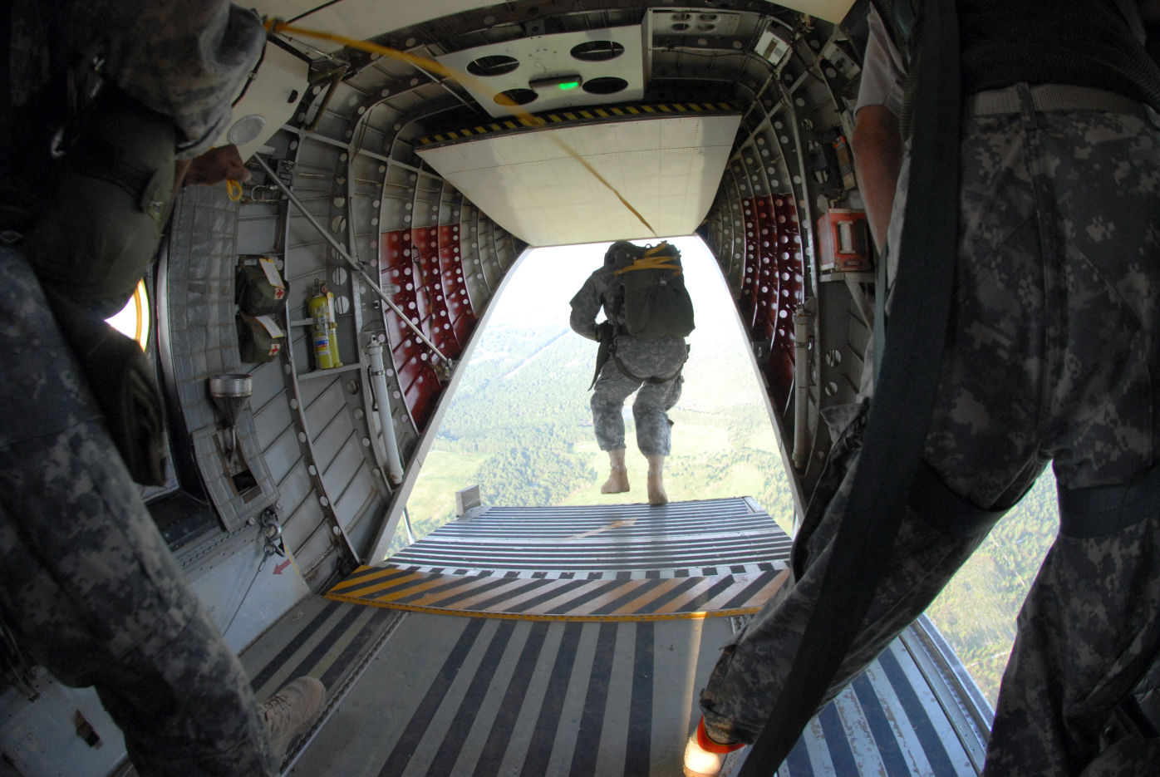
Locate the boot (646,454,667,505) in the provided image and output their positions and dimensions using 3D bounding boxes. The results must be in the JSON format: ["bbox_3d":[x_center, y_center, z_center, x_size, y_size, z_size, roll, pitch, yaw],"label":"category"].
[{"bbox_3d":[0.454,0.537,2.870,0.110,0.270,0.290,-4,0,-4],"label":"boot"}]

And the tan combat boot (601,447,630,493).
[{"bbox_3d":[0.209,0.500,2.900,0.110,0.260,0.290,-10,-5,-27],"label":"tan combat boot"}]

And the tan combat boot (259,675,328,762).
[{"bbox_3d":[-0.750,0.756,1.150,0.115,0.250,0.300,0,12,18],"label":"tan combat boot"}]

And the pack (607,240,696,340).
[{"bbox_3d":[0.418,-0.554,2.740,0.400,0.500,0.270,-7,-2,-17],"label":"pack"}]

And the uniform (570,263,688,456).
[{"bbox_3d":[0.296,-0.160,2.850,0.580,1.070,0.450,-7,4,-17],"label":"uniform"}]

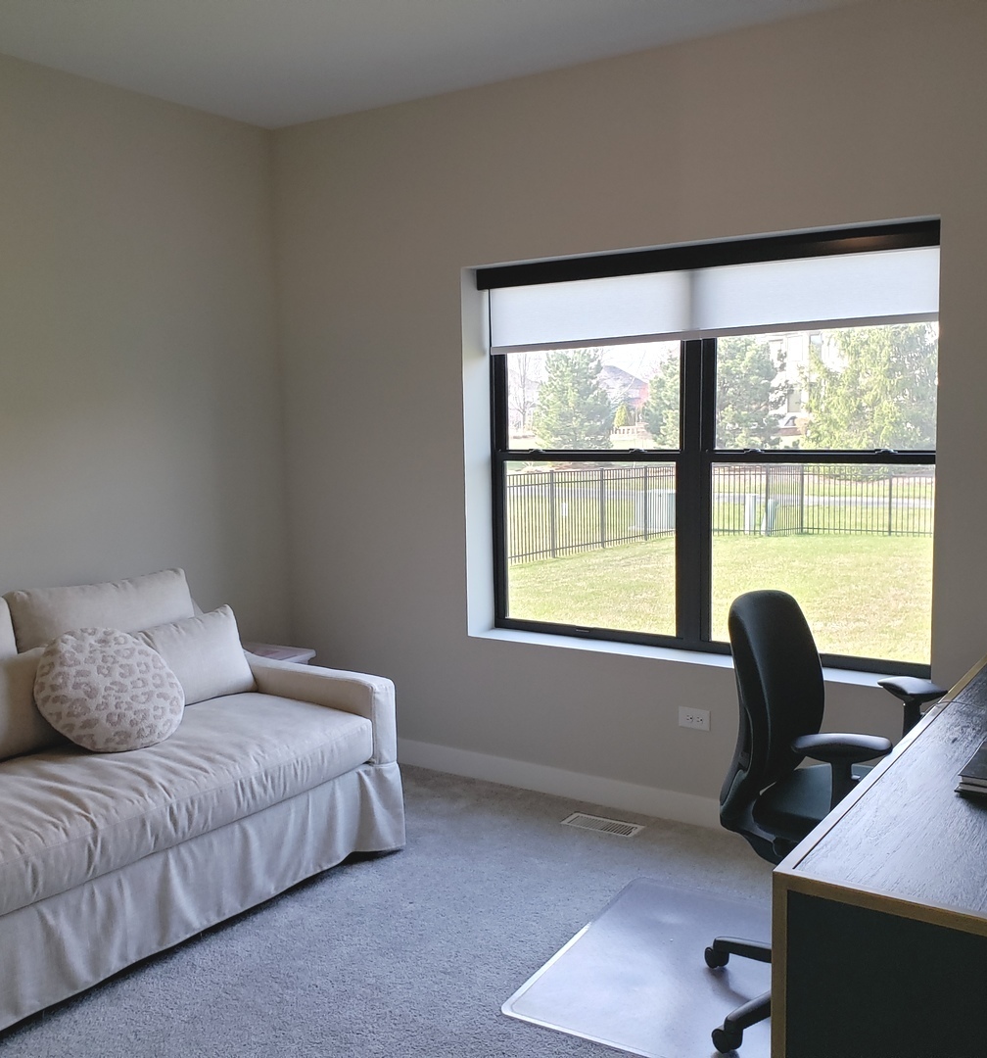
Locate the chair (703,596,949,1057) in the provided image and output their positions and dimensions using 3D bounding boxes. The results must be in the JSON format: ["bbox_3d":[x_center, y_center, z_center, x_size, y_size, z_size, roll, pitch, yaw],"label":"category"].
[{"bbox_3d":[0.816,0.679,2.606,0.656,1.034,0.676,4,7,38],"label":"chair"}]

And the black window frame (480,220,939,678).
[{"bbox_3d":[0.724,-0.268,3.913,1.760,1.450,0.109,3,7,33],"label":"black window frame"}]

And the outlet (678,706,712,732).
[{"bbox_3d":[0.720,0.684,3.807,0.116,0.073,0.010,3,7,33],"label":"outlet"}]

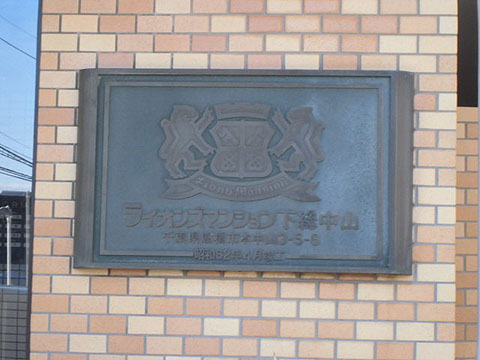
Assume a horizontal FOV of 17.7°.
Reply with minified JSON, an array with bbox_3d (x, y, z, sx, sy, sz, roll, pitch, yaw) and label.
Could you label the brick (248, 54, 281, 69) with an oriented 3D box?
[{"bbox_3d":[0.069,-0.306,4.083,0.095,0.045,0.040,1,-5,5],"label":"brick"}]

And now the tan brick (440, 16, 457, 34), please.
[{"bbox_3d":[0.550,-0.403,4.072,0.046,0.046,0.065,1,-5,5],"label":"tan brick"}]

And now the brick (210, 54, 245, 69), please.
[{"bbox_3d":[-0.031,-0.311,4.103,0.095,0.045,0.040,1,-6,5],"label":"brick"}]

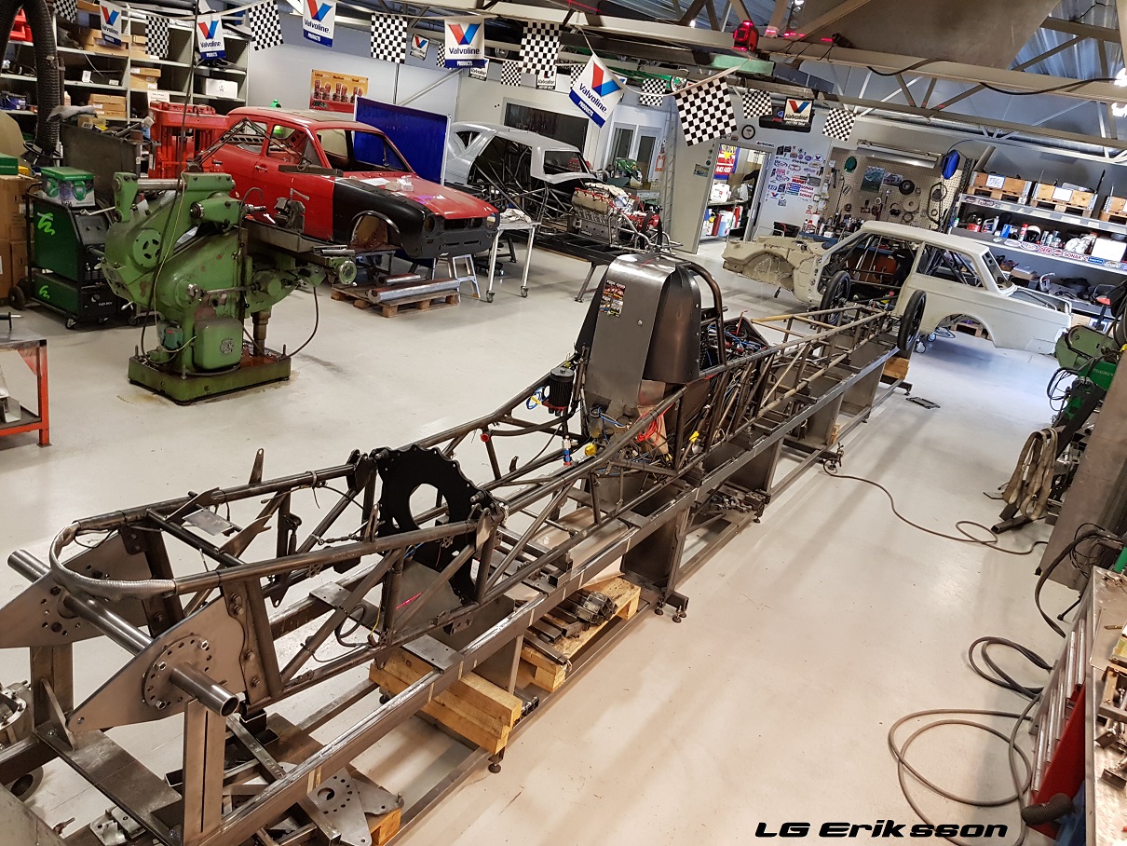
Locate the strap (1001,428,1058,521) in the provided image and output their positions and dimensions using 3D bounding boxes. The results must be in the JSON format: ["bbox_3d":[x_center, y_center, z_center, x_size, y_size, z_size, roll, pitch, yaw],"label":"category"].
[{"bbox_3d":[3.497,0.379,6.322,0.250,0.680,0.300,21,23,27],"label":"strap"}]

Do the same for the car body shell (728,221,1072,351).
[{"bbox_3d":[4.711,-2.145,12.073,4.564,1.245,1.700,20,22,25],"label":"car body shell"}]

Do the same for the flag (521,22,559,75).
[{"bbox_3d":[-0.210,-3.303,7.470,0.050,0.408,0.492,-9,27,-43],"label":"flag"}]

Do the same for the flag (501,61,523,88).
[{"bbox_3d":[-0.668,-4.521,10.958,0.300,0.285,0.020,17,21,28],"label":"flag"}]

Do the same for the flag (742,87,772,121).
[{"bbox_3d":[2.160,-3.540,9.413,0.300,0.280,0.020,-2,12,33],"label":"flag"}]

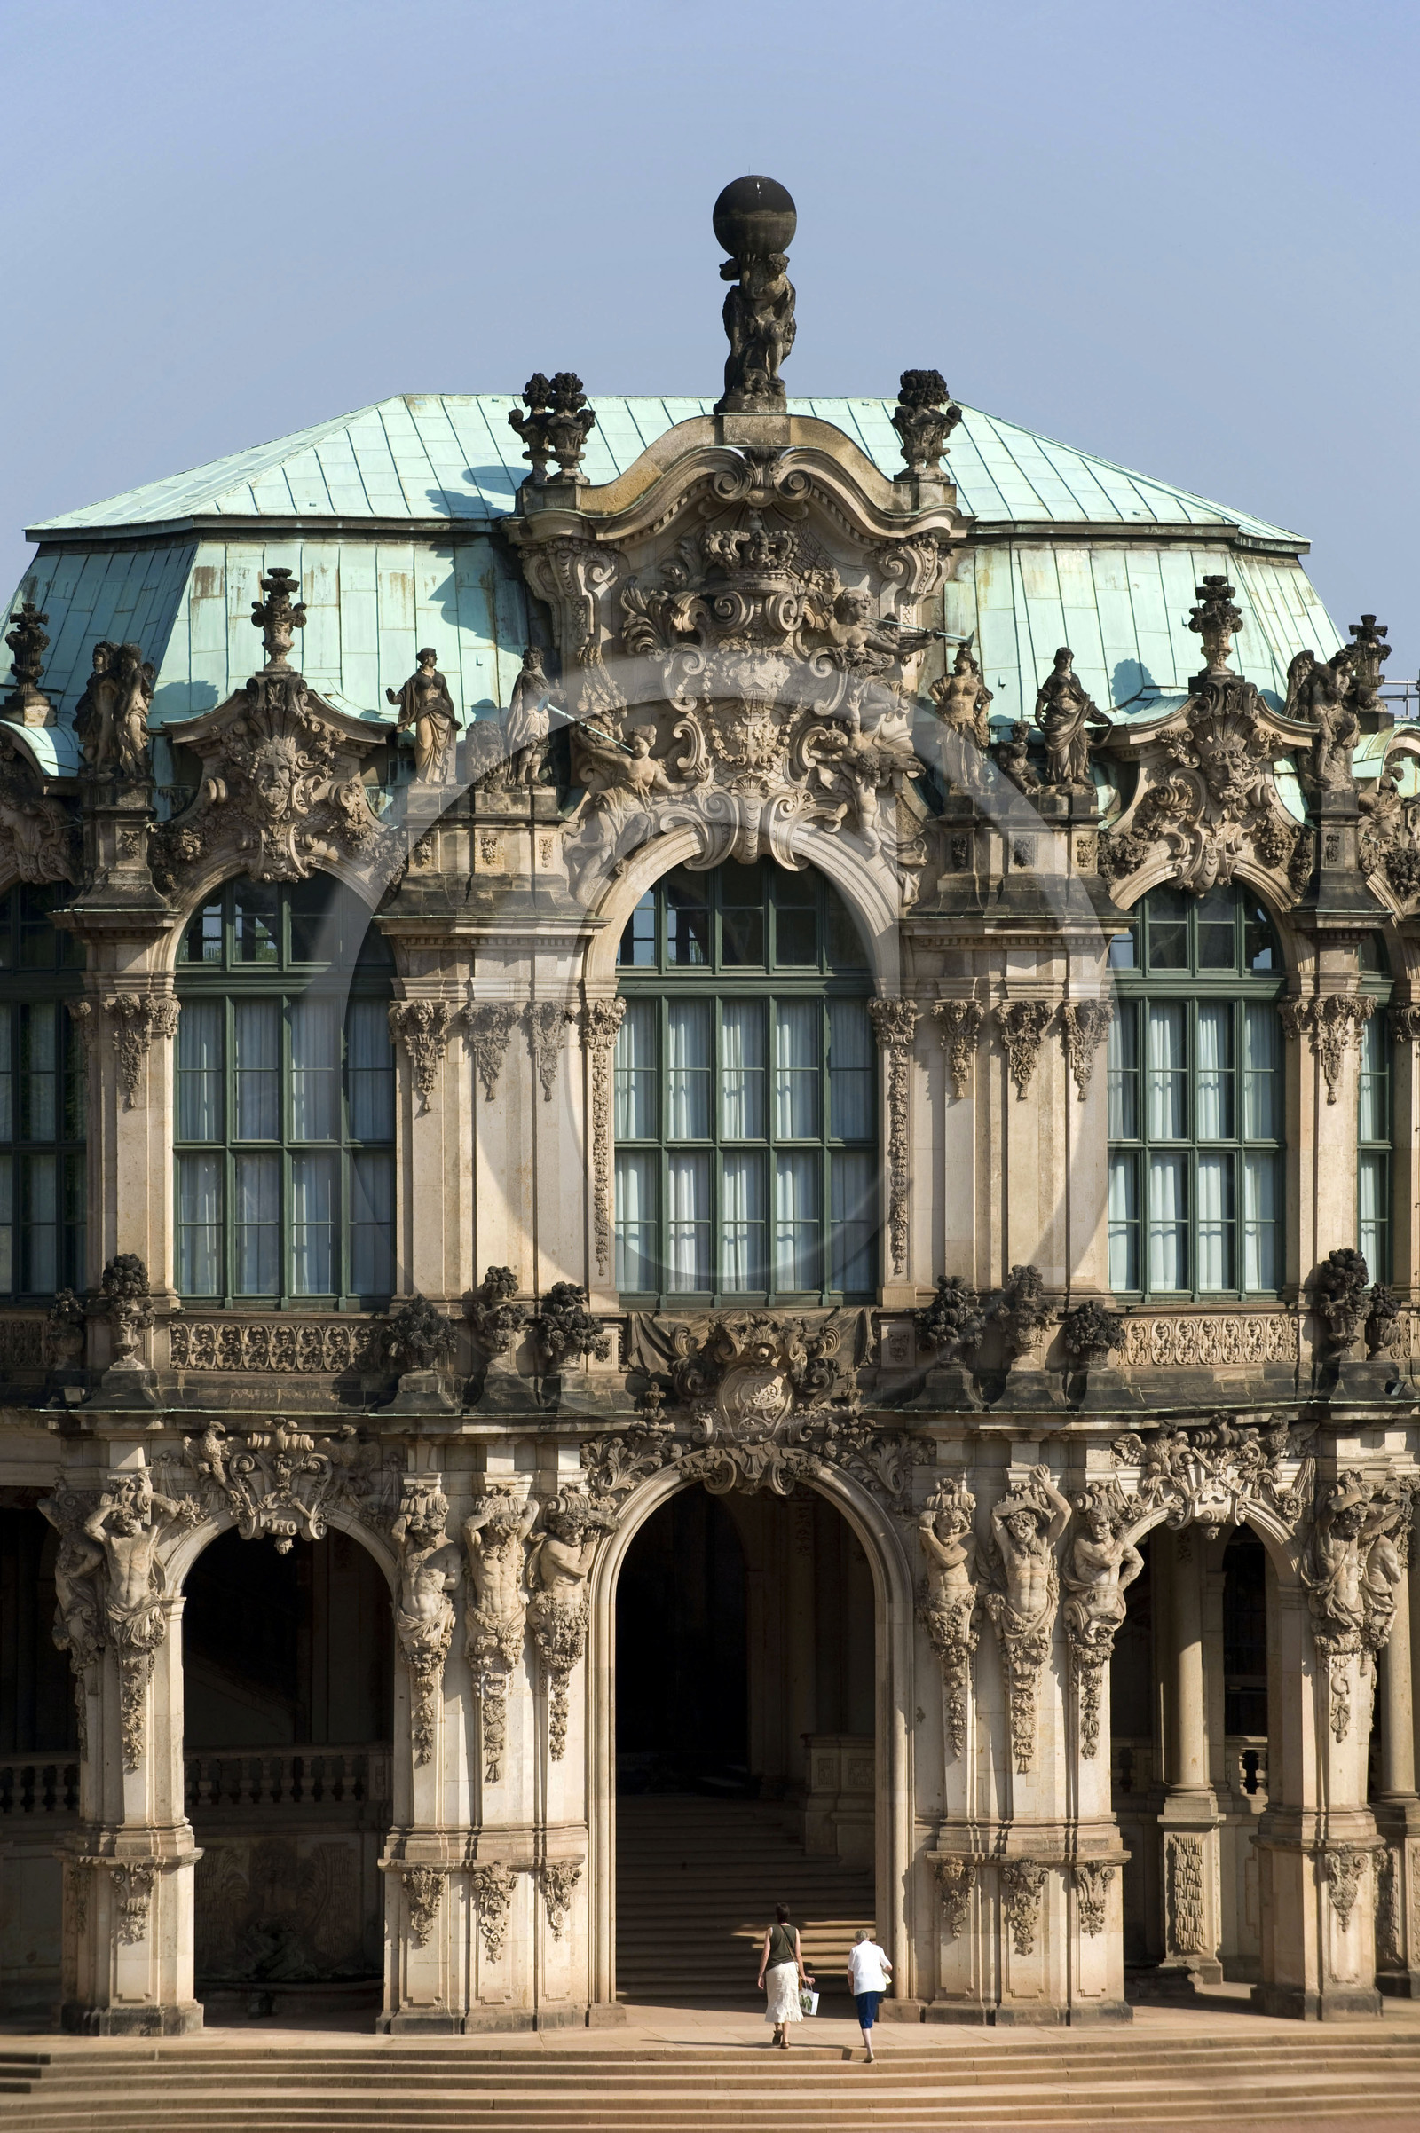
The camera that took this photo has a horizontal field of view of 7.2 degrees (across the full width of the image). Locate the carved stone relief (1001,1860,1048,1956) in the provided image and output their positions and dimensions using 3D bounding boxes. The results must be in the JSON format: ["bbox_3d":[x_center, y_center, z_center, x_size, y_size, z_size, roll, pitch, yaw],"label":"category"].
[{"bbox_3d":[3.751,10.064,134.400,0.540,1.140,0.250,0,0,-5],"label":"carved stone relief"}]

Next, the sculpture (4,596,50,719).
[{"bbox_3d":[-8.256,-4.946,136.000,0.480,1.480,0.480,0,0,20],"label":"sculpture"}]

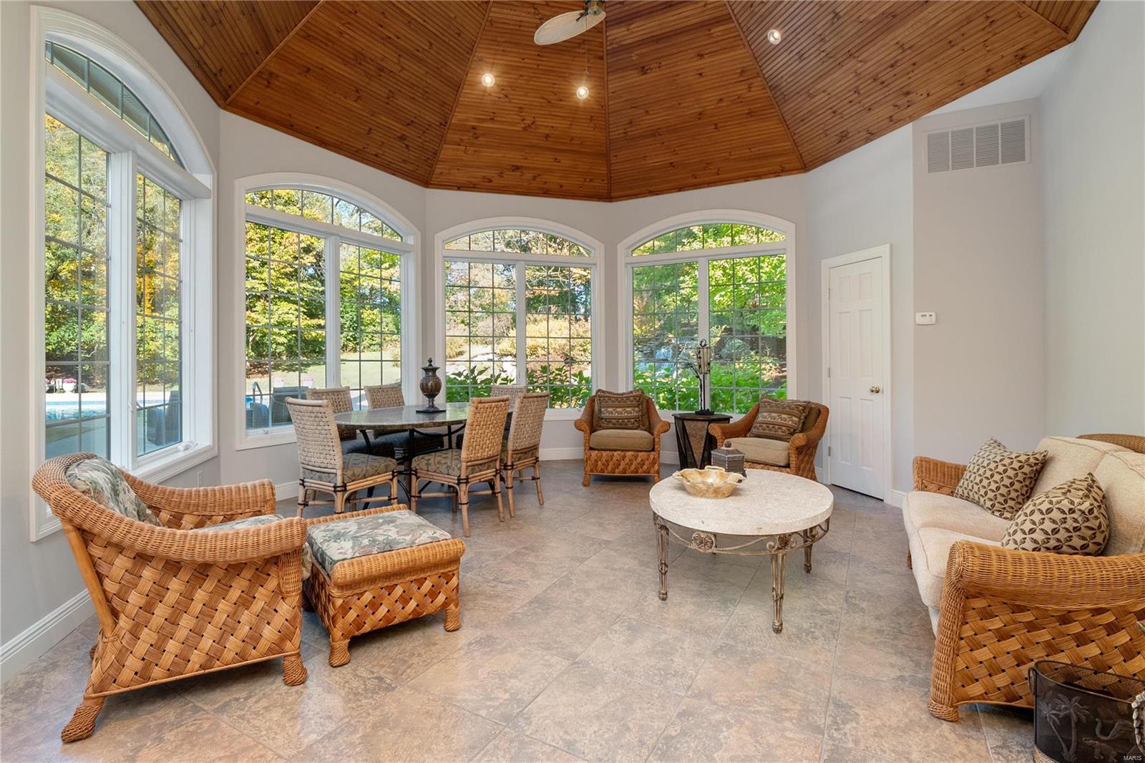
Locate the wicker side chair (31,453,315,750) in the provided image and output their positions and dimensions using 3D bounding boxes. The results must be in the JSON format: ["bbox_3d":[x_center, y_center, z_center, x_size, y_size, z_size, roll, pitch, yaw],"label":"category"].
[{"bbox_3d":[-1.536,0.697,1.979,0.890,0.820,0.880,-1,3,-30],"label":"wicker side chair"}]

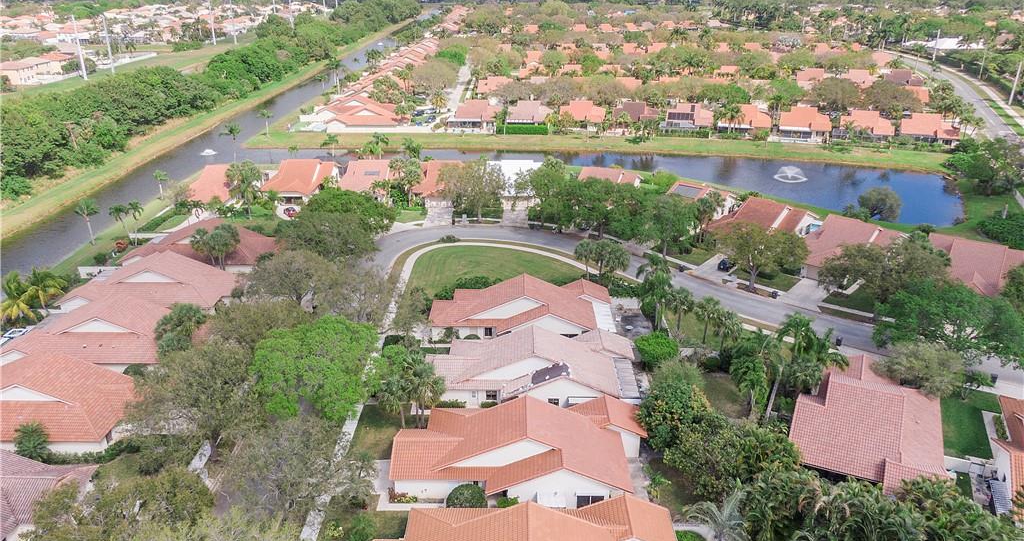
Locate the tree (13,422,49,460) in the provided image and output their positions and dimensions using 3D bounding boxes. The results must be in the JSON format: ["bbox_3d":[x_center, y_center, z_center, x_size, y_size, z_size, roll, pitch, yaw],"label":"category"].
[{"bbox_3d":[-45.106,16.366,66.606,3.000,4.700,3.000,0,23,0],"label":"tree"}]

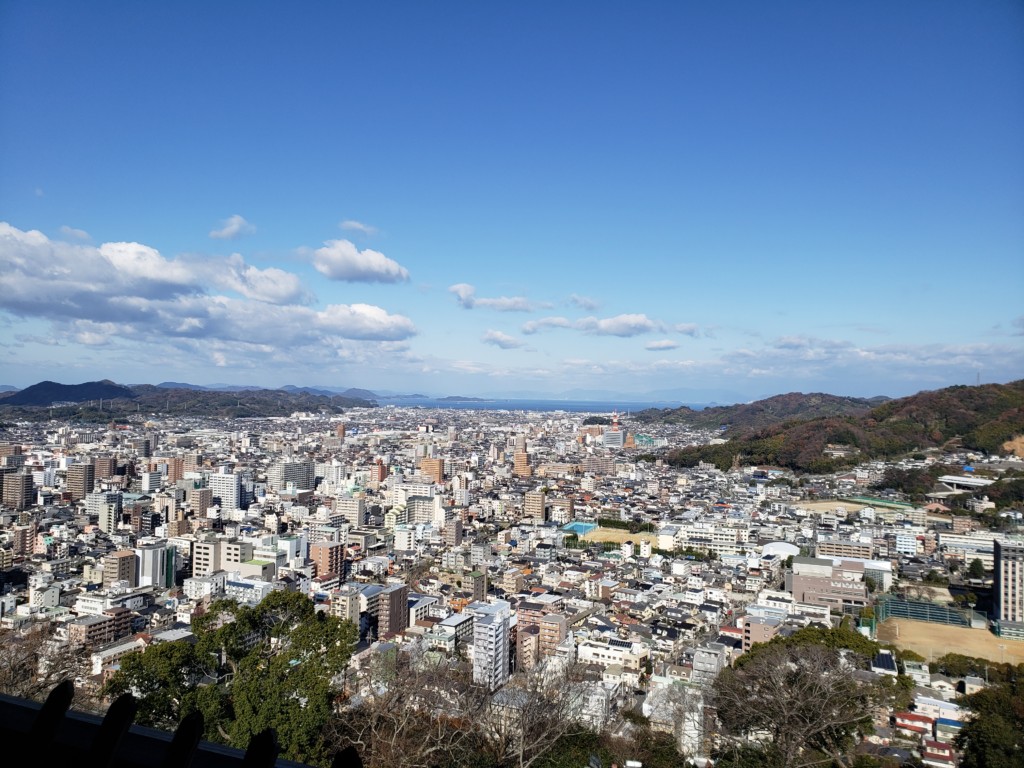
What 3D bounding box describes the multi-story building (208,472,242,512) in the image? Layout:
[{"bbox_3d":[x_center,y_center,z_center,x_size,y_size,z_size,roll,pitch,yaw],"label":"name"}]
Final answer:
[{"bbox_3d":[-318.570,119.970,854.350,34.070,40.950,13.000,1,-1,19],"label":"multi-story building"}]

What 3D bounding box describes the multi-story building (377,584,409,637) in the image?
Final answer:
[{"bbox_3d":[-65.280,124.350,422.370,7.000,25.460,22.110,1,-1,18],"label":"multi-story building"}]

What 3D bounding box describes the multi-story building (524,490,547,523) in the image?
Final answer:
[{"bbox_3d":[23.380,120.000,759.110,17.360,29.200,11.980,1,-1,23],"label":"multi-story building"}]

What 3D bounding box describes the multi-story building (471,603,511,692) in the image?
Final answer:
[{"bbox_3d":[-8.550,111.610,331.410,9.220,34.500,15.930,1,-1,25],"label":"multi-story building"}]

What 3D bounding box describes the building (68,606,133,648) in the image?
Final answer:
[{"bbox_3d":[-210.710,123.900,394.850,11.250,14.000,27.290,1,-1,22],"label":"building"}]

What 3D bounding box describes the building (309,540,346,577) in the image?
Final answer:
[{"bbox_3d":[-130.940,125.730,547.100,16.820,25.510,19.370,1,-1,24],"label":"building"}]

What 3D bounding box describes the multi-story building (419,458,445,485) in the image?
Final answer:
[{"bbox_3d":[-111.230,121.180,1078.060,29.770,34.580,14.790,1,-1,24],"label":"multi-story building"}]

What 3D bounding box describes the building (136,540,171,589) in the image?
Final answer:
[{"bbox_3d":[-238.110,120.360,508.610,13.560,29.820,13.920,1,-1,19],"label":"building"}]

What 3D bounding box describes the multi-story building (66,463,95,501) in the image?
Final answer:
[{"bbox_3d":[-518.330,116.740,924.300,26.400,42.250,15.060,1,-1,20],"label":"multi-story building"}]

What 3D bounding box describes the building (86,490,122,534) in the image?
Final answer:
[{"bbox_3d":[-381.470,118.820,721.420,26.790,36.760,17.210,1,-1,23],"label":"building"}]

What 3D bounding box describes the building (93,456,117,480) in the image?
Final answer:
[{"bbox_3d":[-576.150,120.710,1090.630,30.370,33.660,11.070,1,-1,20],"label":"building"}]

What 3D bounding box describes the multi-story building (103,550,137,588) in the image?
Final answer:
[{"bbox_3d":[-252.290,122.480,494.190,12.090,24.600,13.400,1,-1,20],"label":"multi-story building"}]

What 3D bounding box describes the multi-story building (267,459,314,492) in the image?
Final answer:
[{"bbox_3d":[-298.000,122.520,1040.560,29.470,40.320,57.440,1,-1,28],"label":"multi-story building"}]

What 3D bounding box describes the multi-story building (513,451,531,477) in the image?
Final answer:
[{"bbox_3d":[17.510,130.540,1219.840,26.270,43.600,11.240,1,-1,22],"label":"multi-story building"}]

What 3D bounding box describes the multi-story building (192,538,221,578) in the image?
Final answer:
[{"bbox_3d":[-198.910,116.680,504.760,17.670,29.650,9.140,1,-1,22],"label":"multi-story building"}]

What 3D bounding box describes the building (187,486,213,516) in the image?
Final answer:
[{"bbox_3d":[-305.610,121.410,757.260,11.300,34.900,15.850,1,-1,23],"label":"building"}]

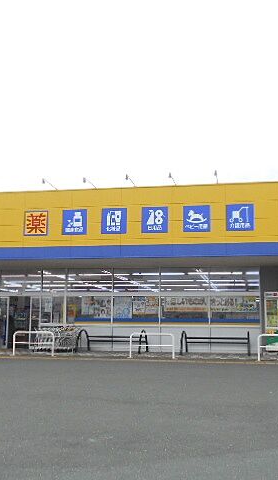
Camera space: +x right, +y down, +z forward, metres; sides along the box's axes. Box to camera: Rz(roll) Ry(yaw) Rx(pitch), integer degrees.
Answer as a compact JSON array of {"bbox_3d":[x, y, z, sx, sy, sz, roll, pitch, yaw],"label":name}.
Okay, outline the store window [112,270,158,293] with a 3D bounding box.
[{"bbox_3d":[-0.127,1.587,21.597,1.886,0.952,0.100,-1,-7,11],"label":"store window"}]

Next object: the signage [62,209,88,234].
[{"bbox_3d":[-2.162,-0.596,18.781,0.858,0.863,0.100,-1,-7,11],"label":"signage"}]

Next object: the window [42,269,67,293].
[{"bbox_3d":[-3.397,1.633,22.232,1.031,0.980,0.100,-1,-7,11],"label":"window"}]

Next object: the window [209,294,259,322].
[{"bbox_3d":[3.644,2.649,21.151,1.895,1.057,0.100,-1,-8,12],"label":"window"}]

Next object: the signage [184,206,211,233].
[{"bbox_3d":[1.919,-0.692,18.274,0.891,0.868,0.100,-1,-7,11],"label":"signage"}]

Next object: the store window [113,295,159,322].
[{"bbox_3d":[-0.096,2.664,21.335,1.842,1.088,0.080,-1,-7,11],"label":"store window"}]

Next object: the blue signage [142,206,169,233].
[{"bbox_3d":[0.535,-0.647,18.260,0.884,0.856,0.100,-1,-7,11],"label":"blue signage"}]

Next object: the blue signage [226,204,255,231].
[{"bbox_3d":[3.256,-0.707,17.734,0.902,0.854,0.100,-1,-7,11],"label":"blue signage"}]

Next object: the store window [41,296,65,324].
[{"bbox_3d":[-3.457,2.870,22.591,1.049,1.129,0.100,-1,-8,12],"label":"store window"}]

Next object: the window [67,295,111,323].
[{"bbox_3d":[-1.957,2.724,21.820,1.855,1.151,0.100,-1,-7,11],"label":"window"}]

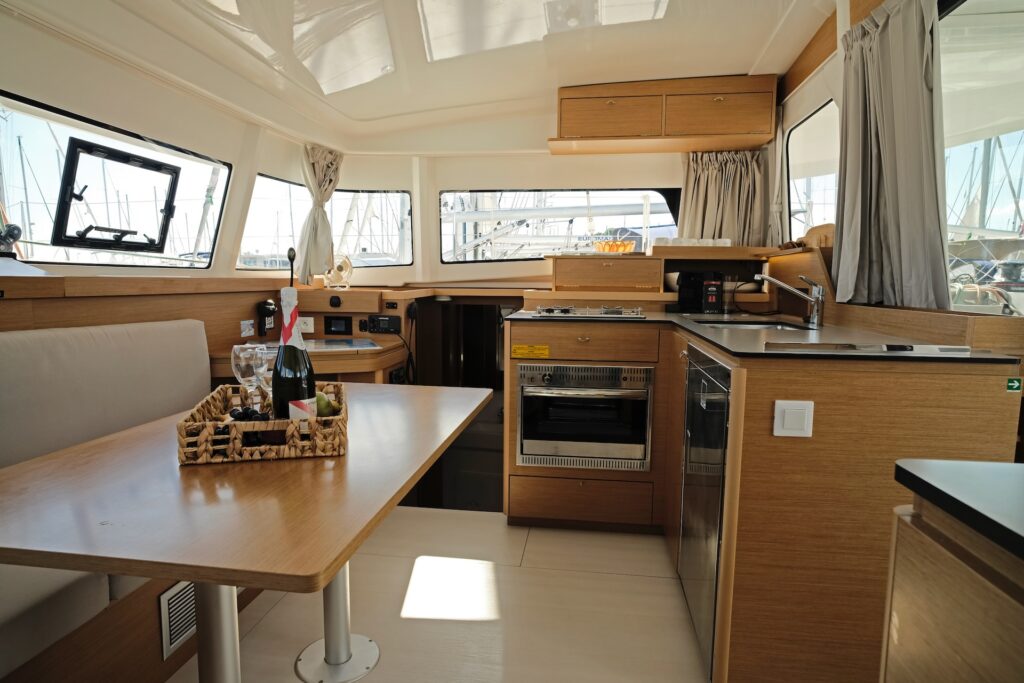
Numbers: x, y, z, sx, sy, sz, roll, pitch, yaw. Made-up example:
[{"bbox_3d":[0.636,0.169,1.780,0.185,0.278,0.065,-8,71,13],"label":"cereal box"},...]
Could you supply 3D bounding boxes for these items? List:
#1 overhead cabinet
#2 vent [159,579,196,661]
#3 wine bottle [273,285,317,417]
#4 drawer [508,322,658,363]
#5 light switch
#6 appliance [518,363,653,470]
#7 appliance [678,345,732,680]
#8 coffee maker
[{"bbox_3d":[0.692,-1.077,2.760,1.001,0.263,0.378,2,7,7],"label":"overhead cabinet"},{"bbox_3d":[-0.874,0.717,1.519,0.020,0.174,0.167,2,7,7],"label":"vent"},{"bbox_3d":[-0.466,0.044,1.215,0.088,0.318,0.088,2,7,7],"label":"wine bottle"},{"bbox_3d":[0.306,-0.017,2.436,0.580,0.142,0.400,2,7,7],"label":"drawer"},{"bbox_3d":[0.644,0.177,1.296,0.083,0.082,0.013,2,7,7],"label":"light switch"},{"bbox_3d":[0.311,0.283,2.475,0.536,0.421,0.460,2,7,7],"label":"appliance"},{"bbox_3d":[0.840,0.453,1.698,0.550,0.820,0.556,2,7,7],"label":"appliance"},{"bbox_3d":[0.861,-0.223,2.631,0.209,0.193,0.220,2,7,7],"label":"coffee maker"}]

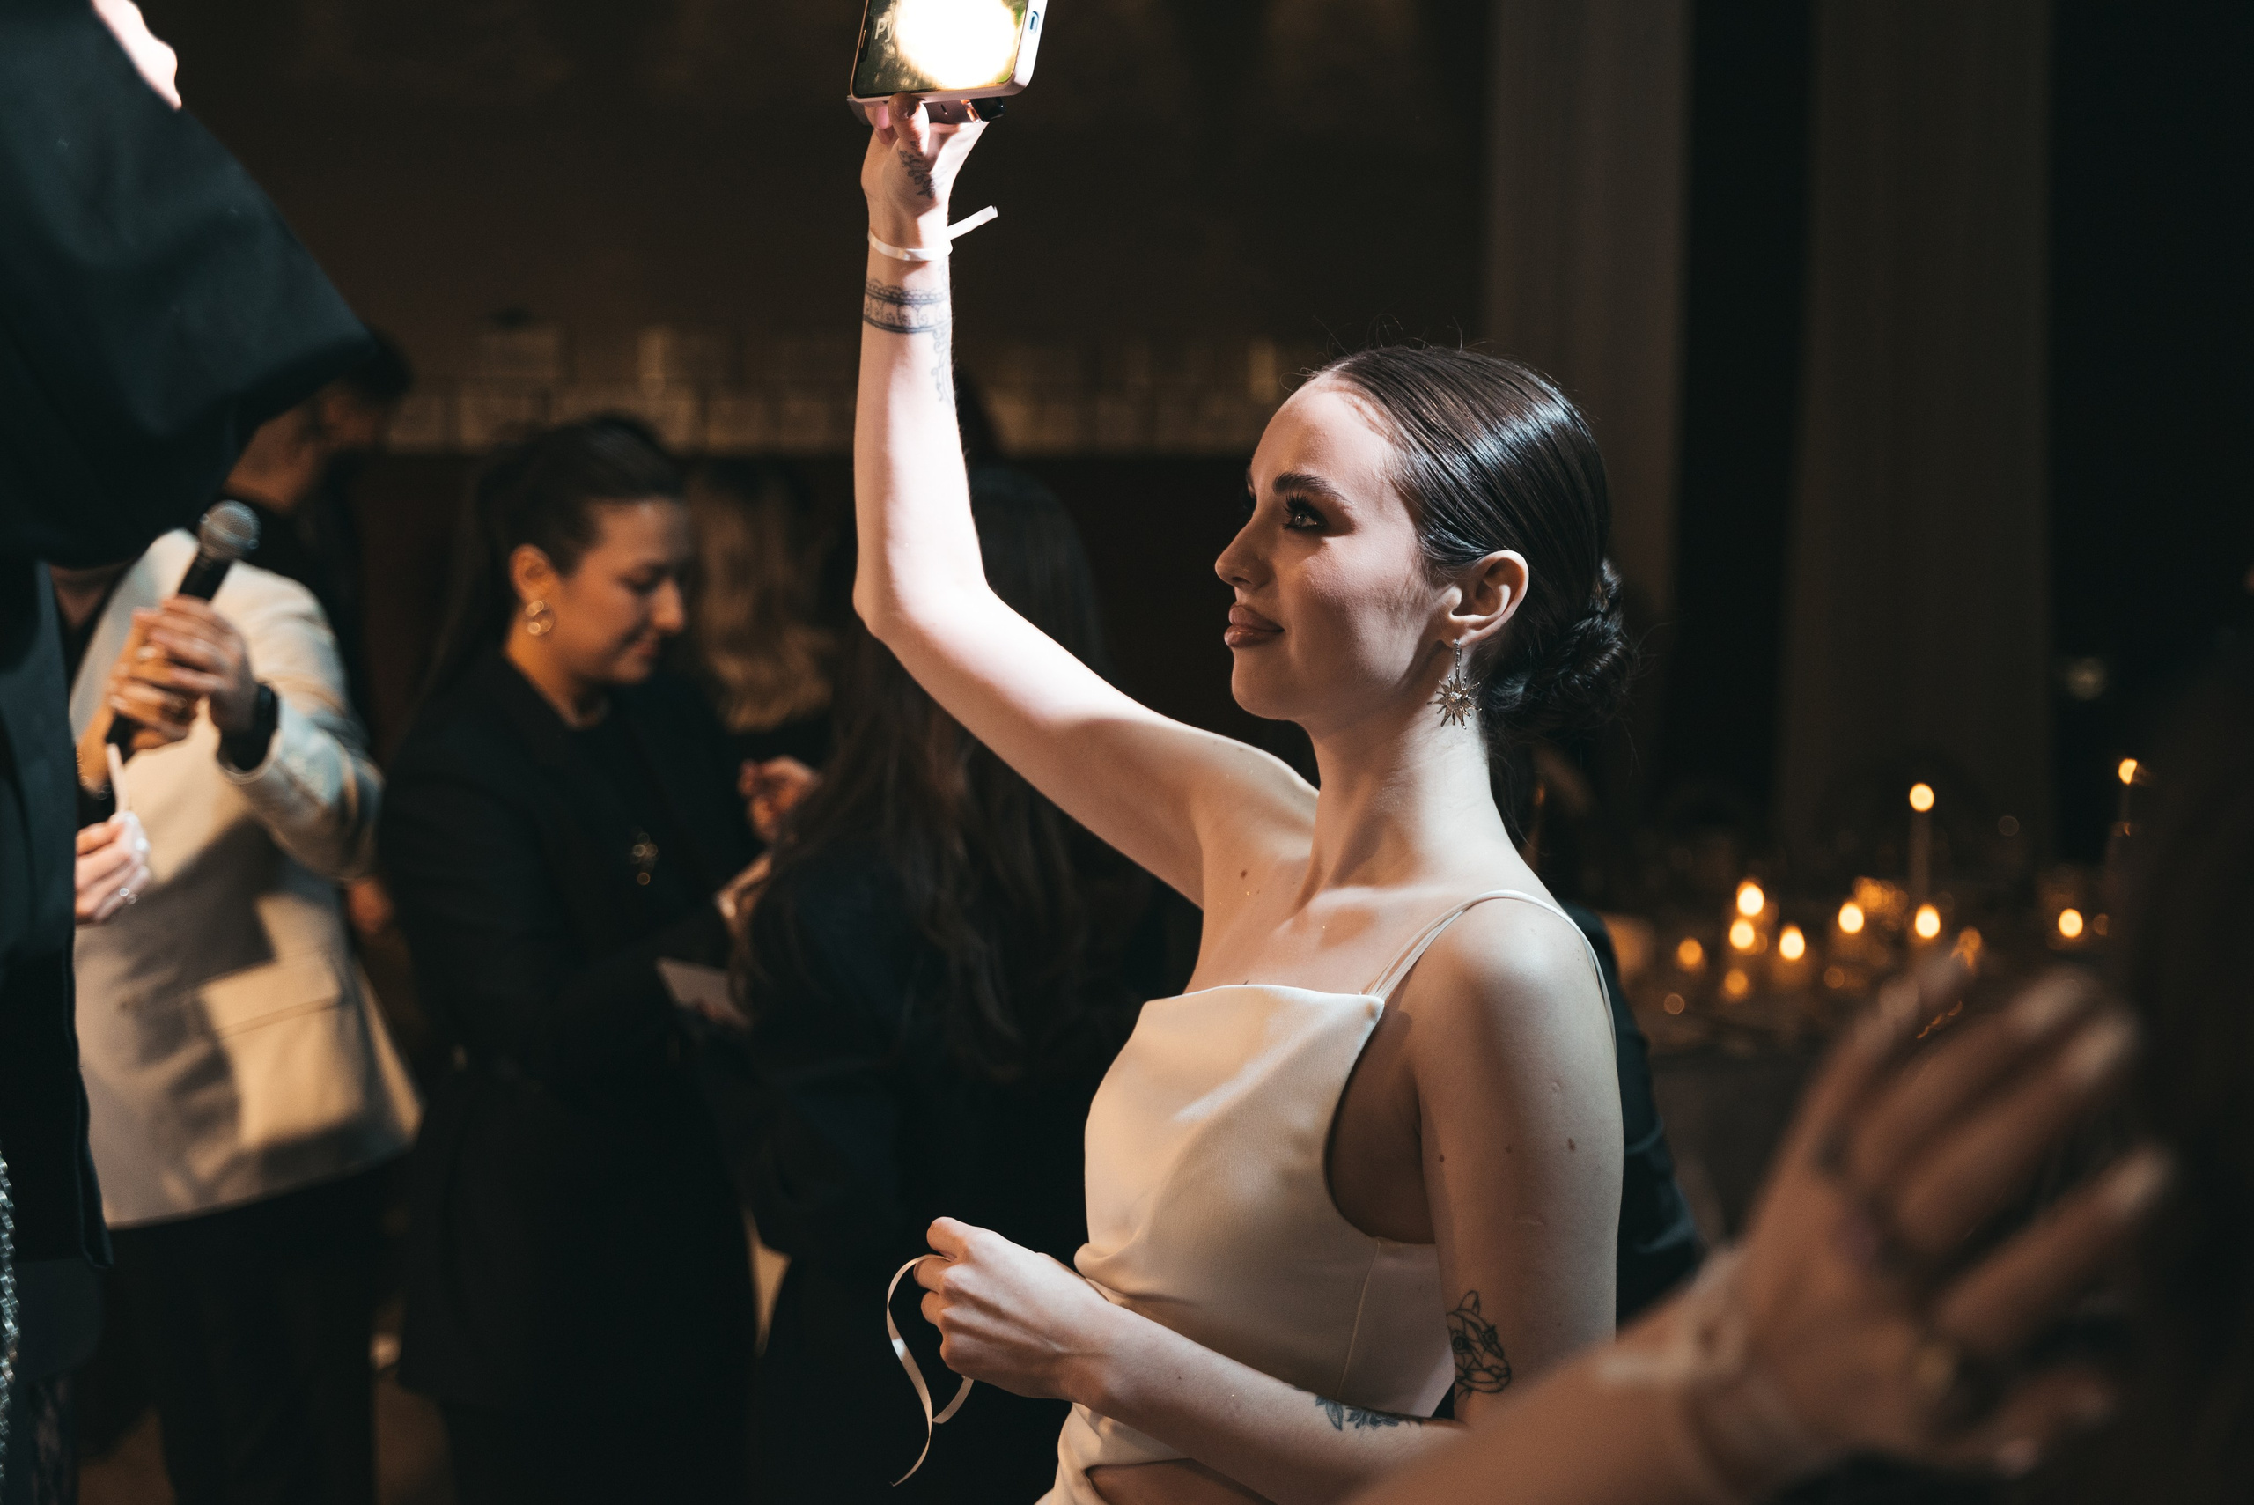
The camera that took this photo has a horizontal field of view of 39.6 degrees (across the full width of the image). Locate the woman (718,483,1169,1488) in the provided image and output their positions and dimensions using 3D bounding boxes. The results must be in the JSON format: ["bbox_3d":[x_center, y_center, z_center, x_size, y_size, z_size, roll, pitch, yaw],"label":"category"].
[{"bbox_3d":[-0.147,0.595,2.640,0.480,1.660,0.380,-2,2,-45],"label":"woman"}]

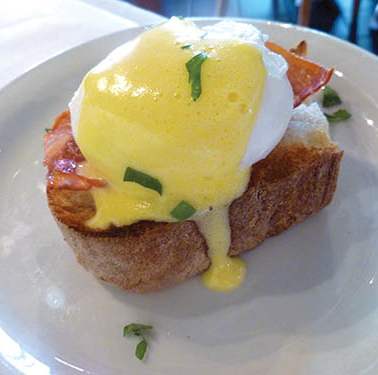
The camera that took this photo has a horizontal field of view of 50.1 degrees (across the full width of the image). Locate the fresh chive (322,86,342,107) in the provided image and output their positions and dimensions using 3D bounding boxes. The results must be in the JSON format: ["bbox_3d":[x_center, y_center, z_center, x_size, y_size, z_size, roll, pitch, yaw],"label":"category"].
[{"bbox_3d":[0.083,-0.053,0.236,0.011,0.004,0.011,-7,49,0],"label":"fresh chive"}]

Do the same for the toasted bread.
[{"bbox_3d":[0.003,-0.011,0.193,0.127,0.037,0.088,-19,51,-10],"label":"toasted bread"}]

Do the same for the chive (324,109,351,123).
[{"bbox_3d":[0.083,-0.041,0.228,0.016,0.004,0.007,-13,50,-5],"label":"chive"}]

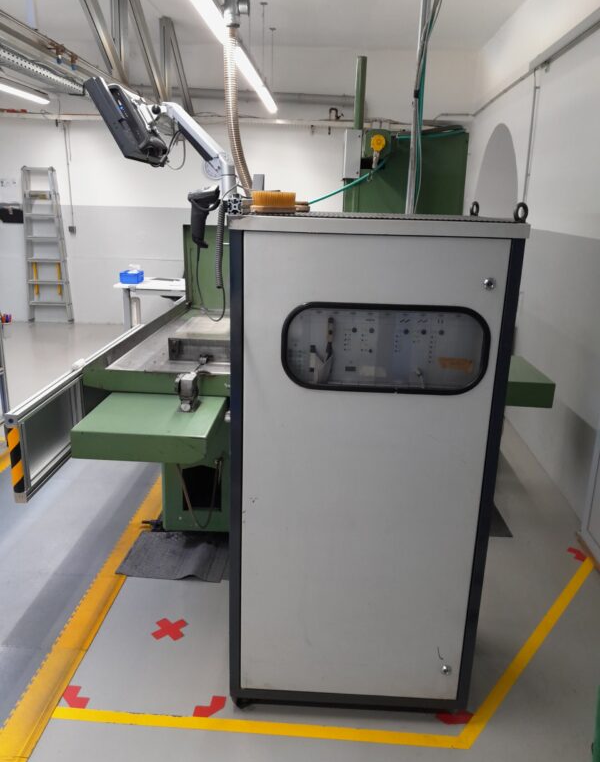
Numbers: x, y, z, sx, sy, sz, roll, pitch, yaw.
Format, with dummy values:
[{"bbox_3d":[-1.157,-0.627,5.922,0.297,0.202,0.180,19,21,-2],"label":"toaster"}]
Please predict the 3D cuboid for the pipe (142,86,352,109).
[{"bbox_3d":[-0.700,-3.603,7.593,2.820,0.113,0.113,4,16,3],"label":"pipe"}]

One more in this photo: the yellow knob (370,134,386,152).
[{"bbox_3d":[0.371,-1.125,2.838,0.071,0.077,0.055,2,16,2],"label":"yellow knob"}]

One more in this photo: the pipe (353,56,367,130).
[{"bbox_3d":[0.319,-1.526,3.196,0.052,0.365,0.052,2,16,1],"label":"pipe"}]

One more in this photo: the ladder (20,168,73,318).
[{"bbox_3d":[-3.491,-1.821,8.258,0.620,2.100,0.200,3,16,3],"label":"ladder"}]

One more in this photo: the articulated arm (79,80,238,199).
[{"bbox_3d":[-0.350,-0.659,1.669,0.344,0.282,0.400,2,16,2],"label":"articulated arm"}]

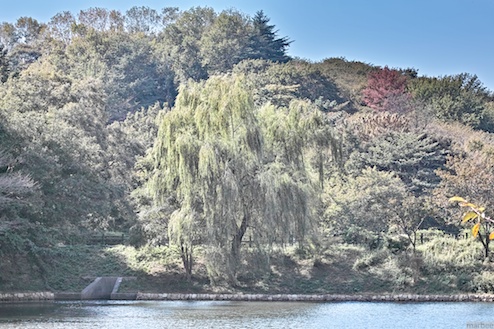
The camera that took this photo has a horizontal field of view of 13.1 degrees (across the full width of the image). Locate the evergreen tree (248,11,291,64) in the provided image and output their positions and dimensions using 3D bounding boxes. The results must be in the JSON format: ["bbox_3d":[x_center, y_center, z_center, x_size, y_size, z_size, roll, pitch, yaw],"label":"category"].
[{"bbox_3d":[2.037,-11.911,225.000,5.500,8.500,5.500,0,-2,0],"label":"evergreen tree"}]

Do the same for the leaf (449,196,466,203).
[{"bbox_3d":[0.978,0.163,10.000,0.084,0.030,0.045,0,-2,0],"label":"leaf"}]

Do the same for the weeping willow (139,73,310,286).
[{"bbox_3d":[-1.341,1.149,165.000,13.300,15.800,12.500,0,-2,0],"label":"weeping willow"}]

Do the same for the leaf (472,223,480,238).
[{"bbox_3d":[1.066,0.306,10.000,0.037,0.076,0.035,0,-2,0],"label":"leaf"}]

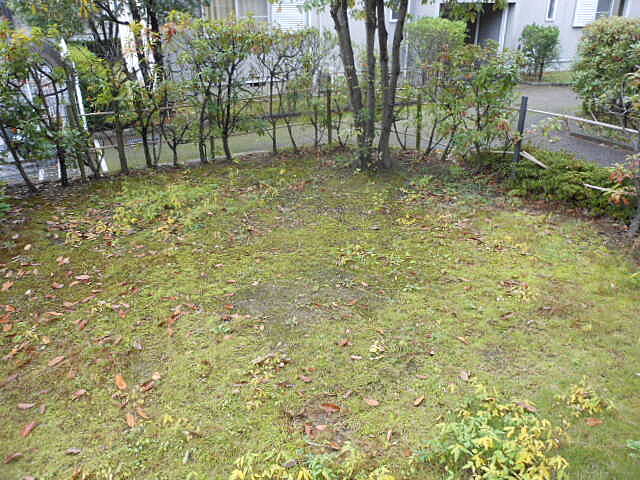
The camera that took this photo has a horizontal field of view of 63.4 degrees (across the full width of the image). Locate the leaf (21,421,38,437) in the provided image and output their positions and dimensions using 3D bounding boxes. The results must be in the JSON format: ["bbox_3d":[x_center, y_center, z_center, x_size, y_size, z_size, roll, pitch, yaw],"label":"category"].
[{"bbox_3d":[-1.183,0.771,2.113,0.037,0.015,0.087,6,24,13],"label":"leaf"}]

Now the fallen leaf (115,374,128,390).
[{"bbox_3d":[-0.916,0.651,2.390,0.042,0.020,0.112,-18,29,-35],"label":"fallen leaf"}]

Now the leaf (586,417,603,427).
[{"bbox_3d":[1.146,0.760,2.159,0.068,0.015,0.038,1,23,1],"label":"leaf"}]

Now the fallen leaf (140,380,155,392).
[{"bbox_3d":[-0.786,0.660,2.368,0.042,0.020,0.082,11,25,23],"label":"fallen leaf"}]

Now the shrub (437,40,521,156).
[{"bbox_3d":[1.956,-1.646,6.152,0.994,1.316,0.950,0,23,0],"label":"shrub"}]

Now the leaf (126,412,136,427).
[{"bbox_3d":[-0.789,0.751,2.163,0.028,0.015,0.093,-13,26,-27],"label":"leaf"}]

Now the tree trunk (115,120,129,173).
[{"bbox_3d":[-2.141,-1.012,5.582,0.093,0.562,0.087,-9,25,-19],"label":"tree trunk"}]

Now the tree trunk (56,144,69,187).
[{"bbox_3d":[-2.595,-0.763,5.196,0.077,0.409,0.071,-11,26,-25],"label":"tree trunk"}]

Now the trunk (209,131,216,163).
[{"bbox_3d":[-1.266,-1.110,6.068,0.076,0.359,0.065,-5,24,-11],"label":"trunk"}]

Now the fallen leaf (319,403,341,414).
[{"bbox_3d":[0.045,0.723,2.236,0.093,0.015,0.038,6,24,14],"label":"fallen leaf"}]

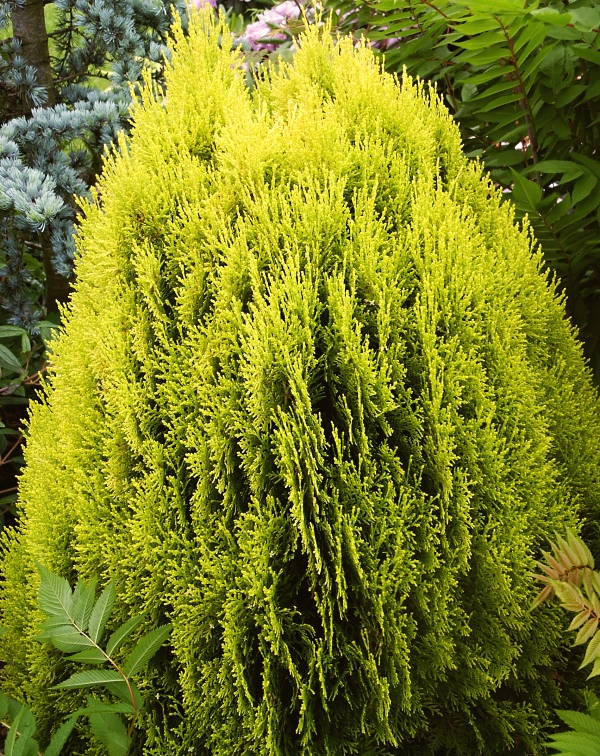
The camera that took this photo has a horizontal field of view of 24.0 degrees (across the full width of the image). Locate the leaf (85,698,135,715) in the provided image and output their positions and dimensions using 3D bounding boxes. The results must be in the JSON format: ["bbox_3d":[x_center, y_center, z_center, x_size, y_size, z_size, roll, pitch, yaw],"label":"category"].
[{"bbox_3d":[-0.231,0.394,1.690,0.064,0.020,0.017,4,66,-2],"label":"leaf"}]

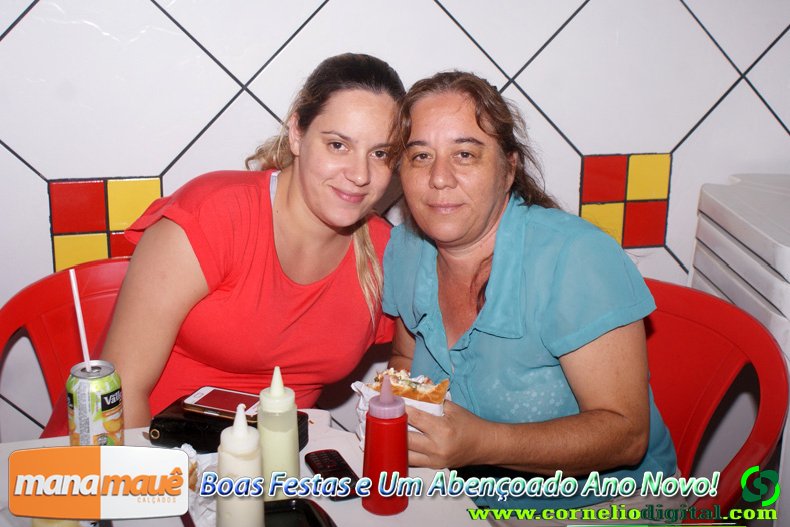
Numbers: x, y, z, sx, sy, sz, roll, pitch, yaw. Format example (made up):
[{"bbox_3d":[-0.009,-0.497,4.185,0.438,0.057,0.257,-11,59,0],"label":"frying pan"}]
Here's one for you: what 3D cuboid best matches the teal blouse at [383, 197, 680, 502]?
[{"bbox_3d":[0.204,0.138,1.400,0.440,0.490,0.310,7,15,24],"label":"teal blouse"}]

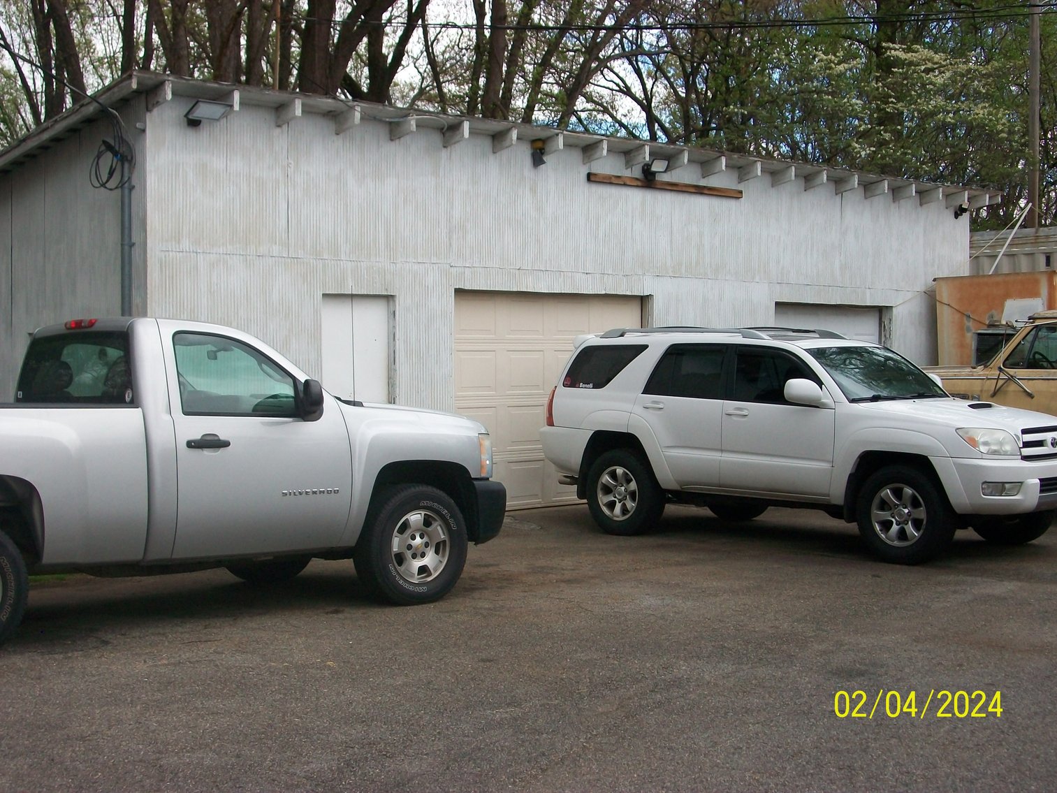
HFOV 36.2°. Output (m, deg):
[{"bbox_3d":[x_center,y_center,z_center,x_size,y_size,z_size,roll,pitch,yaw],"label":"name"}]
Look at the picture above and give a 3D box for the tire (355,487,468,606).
[{"bbox_3d":[-0.754,0.948,10.418,0.800,0.790,0.270,-1,2,-42],"label":"tire"}]

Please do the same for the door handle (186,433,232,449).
[{"bbox_3d":[-1.830,0.260,9.274,0.265,0.085,0.055,-1,2,-41],"label":"door handle"}]

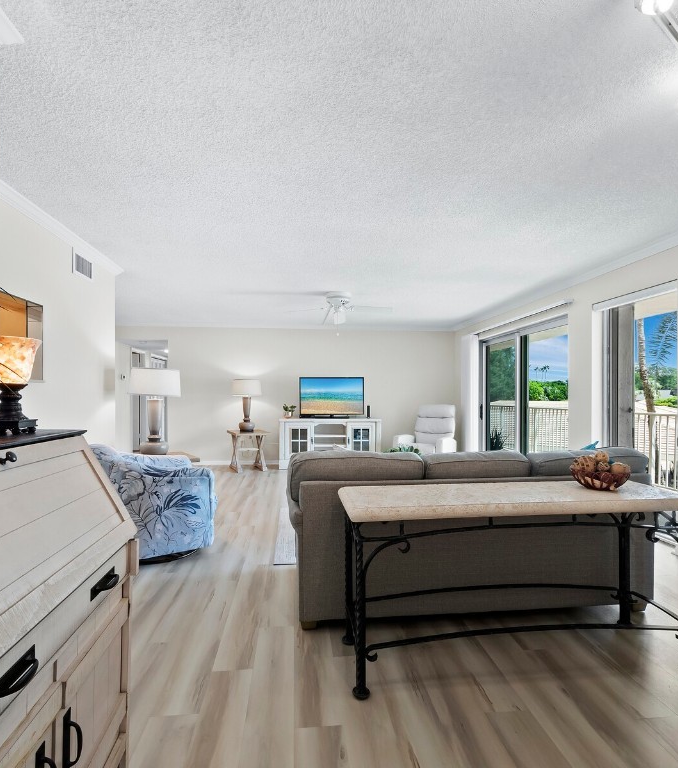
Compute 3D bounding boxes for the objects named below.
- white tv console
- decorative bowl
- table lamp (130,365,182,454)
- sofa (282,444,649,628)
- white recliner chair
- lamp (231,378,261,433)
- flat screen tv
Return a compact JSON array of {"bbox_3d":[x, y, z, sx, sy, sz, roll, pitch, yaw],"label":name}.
[{"bbox_3d":[-0.146,0.962,6.731,1.629,0.777,0.410,1,-1,-6],"label":"white tv console"},{"bbox_3d":[1.247,0.457,1.996,0.250,0.092,0.250,1,-1,0],"label":"decorative bowl"},{"bbox_3d":[-1.880,0.278,4.240,0.500,0.870,0.500,0,-1,-6],"label":"table lamp"},{"bbox_3d":[0.728,0.837,2.710,2.100,0.890,1.000,0,-1,-6],"label":"sofa"},{"bbox_3d":[1.380,0.866,6.480,0.840,1.060,0.900,-1,-2,34],"label":"white recliner chair"},{"bbox_3d":[-1.517,0.354,6.820,0.490,0.865,0.490,0,-1,-6],"label":"lamp"},{"bbox_3d":[-0.110,0.230,6.740,1.069,0.672,0.180,1,-1,-6],"label":"flat screen tv"}]

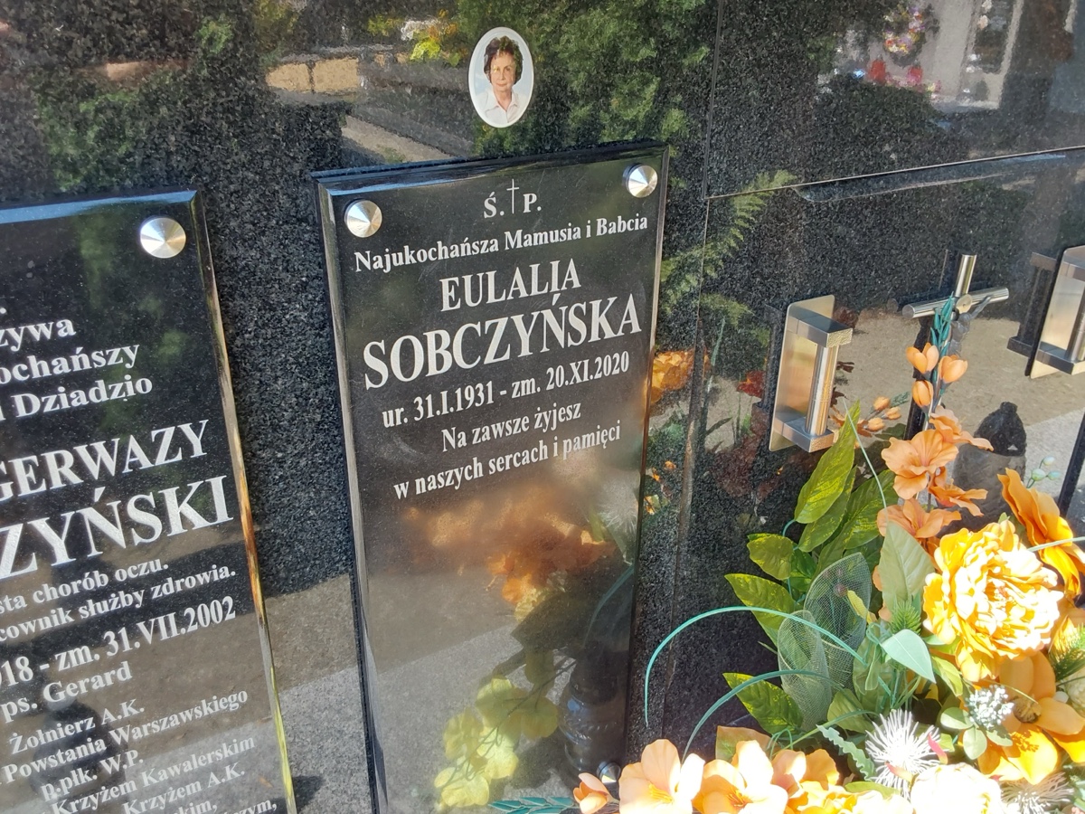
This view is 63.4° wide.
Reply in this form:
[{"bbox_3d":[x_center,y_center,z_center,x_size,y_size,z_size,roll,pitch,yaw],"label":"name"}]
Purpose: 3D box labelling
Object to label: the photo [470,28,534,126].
[{"bbox_3d":[-0.037,-0.296,0.792,0.066,0.085,0.008,-13,29,-27],"label":"photo"}]

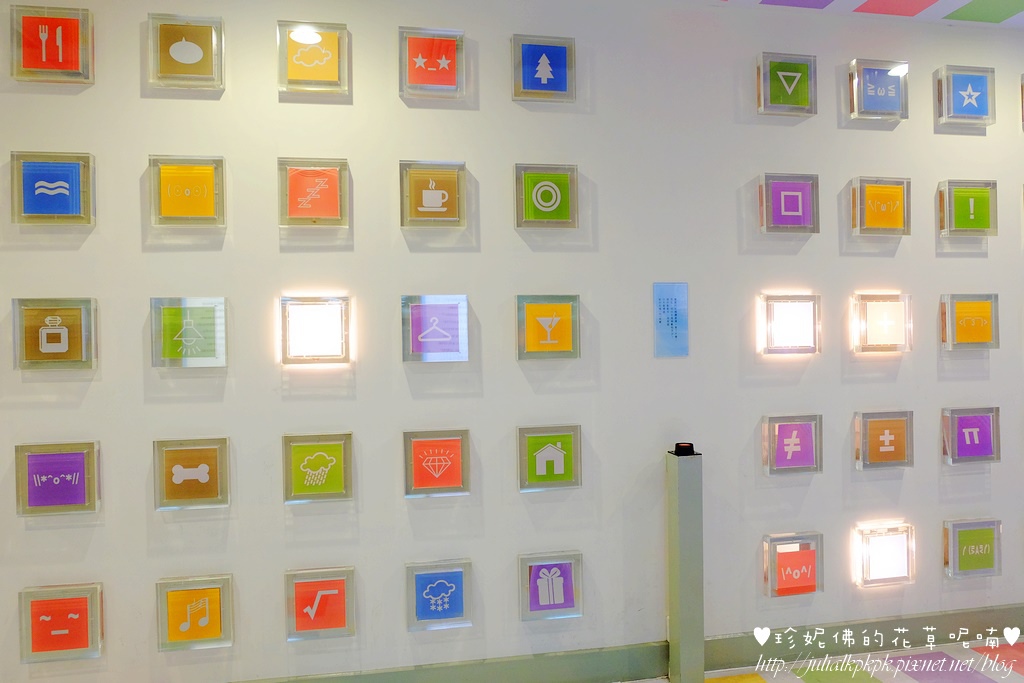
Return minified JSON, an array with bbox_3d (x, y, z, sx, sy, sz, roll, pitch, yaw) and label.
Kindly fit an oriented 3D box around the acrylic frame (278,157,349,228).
[{"bbox_3d":[-0.712,-0.532,2.461,0.240,0.240,0.043,-1,0,-10],"label":"acrylic frame"}]

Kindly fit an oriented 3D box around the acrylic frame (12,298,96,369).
[{"bbox_3d":[-1.519,-0.025,2.276,0.235,0.235,0.051,-1,0,-10],"label":"acrylic frame"}]

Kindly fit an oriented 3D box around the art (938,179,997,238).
[{"bbox_3d":[1.971,-0.568,2.943,0.240,0.240,0.045,-1,0,-10],"label":"art"}]

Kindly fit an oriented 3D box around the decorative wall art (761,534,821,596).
[{"bbox_3d":[1.153,0.908,2.791,0.240,0.240,0.043,-1,0,-10],"label":"decorative wall art"}]

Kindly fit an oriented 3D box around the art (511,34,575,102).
[{"bbox_3d":[0.118,-1.020,2.574,0.235,0.235,0.051,-1,0,-10],"label":"art"}]

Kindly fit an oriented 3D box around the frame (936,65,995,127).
[{"bbox_3d":[1.959,-1.053,2.937,0.240,0.240,0.043,-1,0,-10],"label":"frame"}]

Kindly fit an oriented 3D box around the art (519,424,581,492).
[{"bbox_3d":[0.126,0.389,2.293,0.210,0.210,0.044,-1,0,-10],"label":"art"}]

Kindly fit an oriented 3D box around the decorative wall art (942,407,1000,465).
[{"bbox_3d":[1.984,0.405,2.944,0.240,0.240,0.045,-1,0,-10],"label":"decorative wall art"}]

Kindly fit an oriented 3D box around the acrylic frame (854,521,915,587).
[{"bbox_3d":[1.567,0.896,2.865,0.240,0.240,0.043,-1,0,-10],"label":"acrylic frame"}]

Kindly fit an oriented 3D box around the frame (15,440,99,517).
[{"bbox_3d":[-1.541,0.466,2.326,0.240,0.240,0.045,-1,0,-10],"label":"frame"}]

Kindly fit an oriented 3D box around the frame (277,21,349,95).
[{"bbox_3d":[-0.626,-0.891,2.155,0.210,0.210,0.044,-1,0,-10],"label":"frame"}]

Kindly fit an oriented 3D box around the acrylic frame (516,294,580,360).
[{"bbox_3d":[0.135,-0.051,2.579,0.235,0.235,0.051,-1,0,-10],"label":"acrylic frame"}]

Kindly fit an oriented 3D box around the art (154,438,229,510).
[{"bbox_3d":[-1.120,0.464,2.400,0.240,0.240,0.045,-1,0,-10],"label":"art"}]

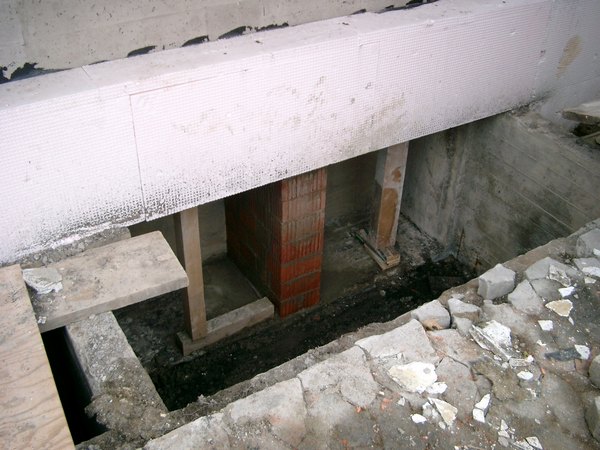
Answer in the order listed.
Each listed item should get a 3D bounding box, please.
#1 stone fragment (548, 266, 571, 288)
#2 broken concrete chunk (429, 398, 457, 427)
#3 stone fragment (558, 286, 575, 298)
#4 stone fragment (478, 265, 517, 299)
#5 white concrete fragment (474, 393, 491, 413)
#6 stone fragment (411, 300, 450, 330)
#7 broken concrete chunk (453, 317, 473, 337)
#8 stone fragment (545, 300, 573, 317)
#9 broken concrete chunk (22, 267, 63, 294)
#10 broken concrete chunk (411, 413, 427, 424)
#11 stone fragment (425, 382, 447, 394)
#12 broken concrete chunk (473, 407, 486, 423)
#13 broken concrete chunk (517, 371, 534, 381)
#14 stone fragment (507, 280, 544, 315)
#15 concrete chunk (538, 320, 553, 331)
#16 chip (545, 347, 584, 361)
[{"bbox_3d":[1.017,0.200,2.510,0.072,0.040,0.105,1,31,-1],"label":"stone fragment"},{"bbox_3d":[0.468,0.588,2.049,0.059,0.030,0.119,-14,39,-20],"label":"broken concrete chunk"},{"bbox_3d":[1.016,0.255,2.444,0.075,0.015,0.036,-17,36,-27],"label":"stone fragment"},{"bbox_3d":[0.775,0.229,2.502,0.130,0.090,0.099,-27,45,-33],"label":"stone fragment"},{"bbox_3d":[0.558,0.540,1.956,0.033,0.020,0.070,21,37,29],"label":"white concrete fragment"},{"bbox_3d":[0.483,0.342,2.356,0.115,0.065,0.104,-16,40,-22],"label":"stone fragment"},{"bbox_3d":[0.565,0.354,2.236,0.070,0.045,0.070,1,31,-1],"label":"broken concrete chunk"},{"bbox_3d":[1.009,0.314,2.457,0.098,0.018,0.090,-25,44,-31],"label":"stone fragment"},{"bbox_3d":[-0.947,0.206,2.368,0.140,0.045,0.120,1,31,-1],"label":"broken concrete chunk"},{"bbox_3d":[0.372,0.614,2.022,0.046,0.015,0.029,22,41,25],"label":"broken concrete chunk"},{"bbox_3d":[0.454,0.542,2.121,0.076,0.018,0.044,-6,37,-11],"label":"stone fragment"},{"bbox_3d":[0.565,0.609,2.029,0.034,0.025,0.051,5,36,4],"label":"broken concrete chunk"},{"bbox_3d":[0.724,0.483,2.059,0.050,0.015,0.029,4,32,5],"label":"broken concrete chunk"},{"bbox_3d":[0.837,0.265,2.388,0.120,0.050,0.160,1,31,-1],"label":"stone fragment"},{"bbox_3d":[0.871,0.356,2.274,0.052,0.015,0.044,-3,32,-7],"label":"concrete chunk"},{"bbox_3d":[0.922,0.460,2.254,0.118,0.018,0.048,-4,37,-7],"label":"chip"}]

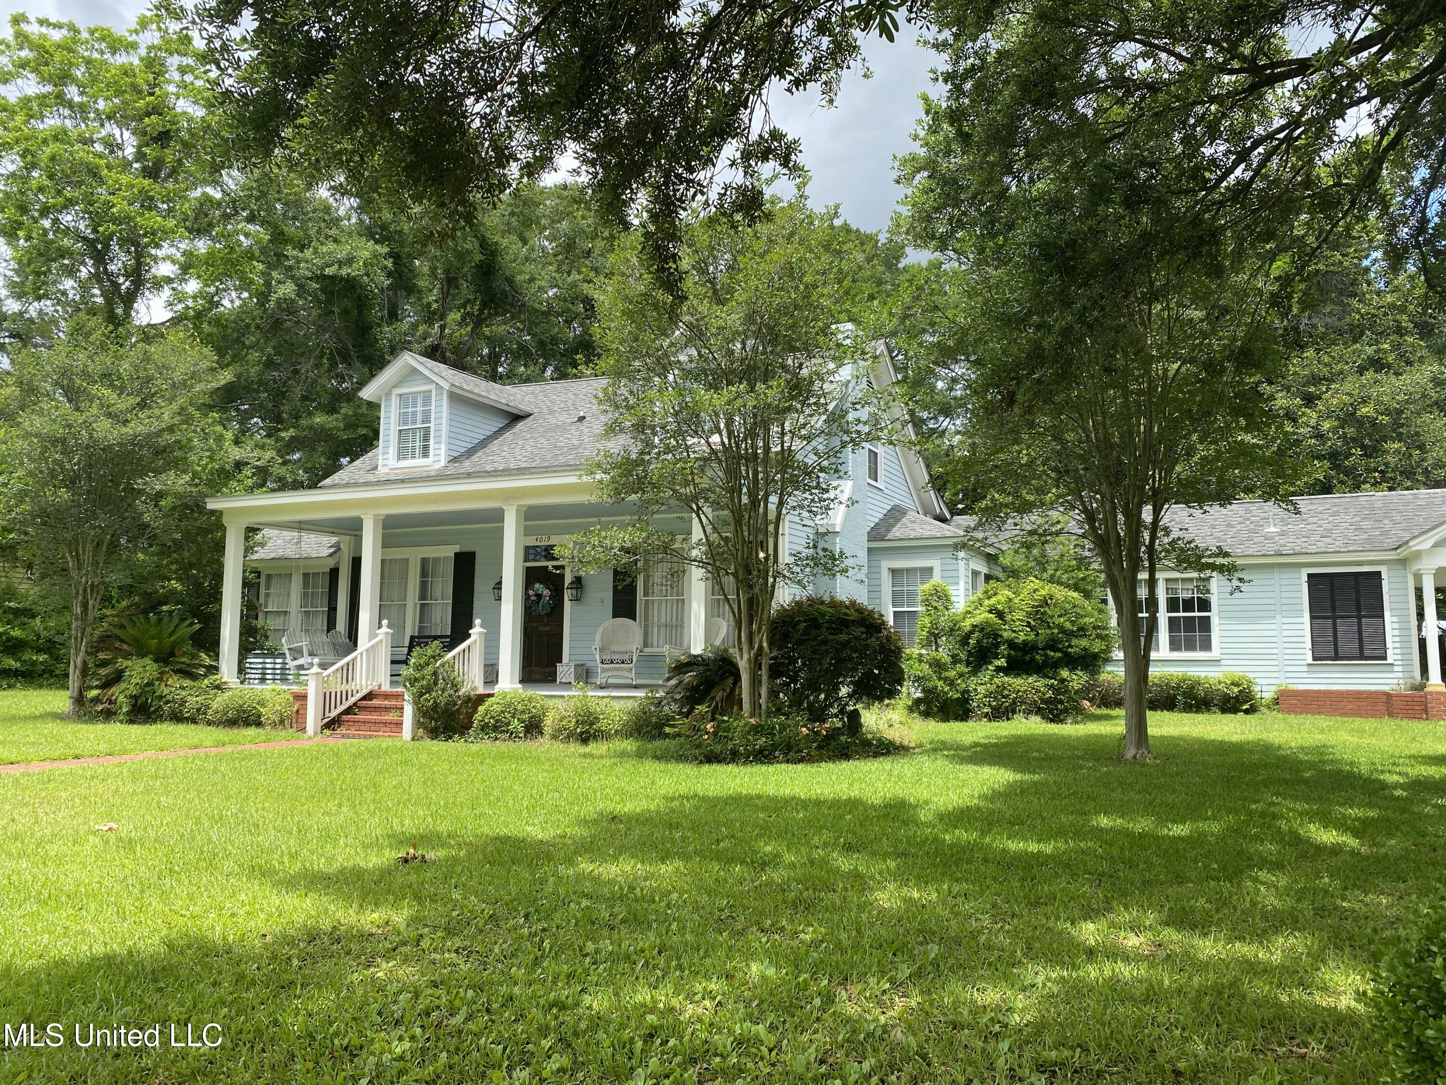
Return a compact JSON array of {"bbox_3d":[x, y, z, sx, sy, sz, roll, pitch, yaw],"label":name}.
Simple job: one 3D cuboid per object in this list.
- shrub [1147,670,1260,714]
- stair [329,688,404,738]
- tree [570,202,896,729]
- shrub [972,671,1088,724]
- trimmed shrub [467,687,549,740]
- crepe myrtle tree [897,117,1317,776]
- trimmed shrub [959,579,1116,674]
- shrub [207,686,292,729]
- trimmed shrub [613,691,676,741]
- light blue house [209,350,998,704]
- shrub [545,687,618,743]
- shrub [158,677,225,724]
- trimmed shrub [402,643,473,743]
[{"bbox_3d":[9.127,2.815,20.516,1.950,0.750,0.950,-3,-6,25],"label":"shrub"},{"bbox_3d":[-4.799,2.562,16.188,1.750,0.650,1.200,-2,-6,24],"label":"stair"},{"bbox_3d":[0.199,-1.065,14.701,4.500,7.536,4.400,0,-5,0],"label":"tree"},{"bbox_3d":[5.332,2.667,18.841,1.900,0.840,1.250,-2,-6,24],"label":"shrub"},{"bbox_3d":[-3.082,2.458,15.605,1.150,0.675,0.950,-2,-6,24],"label":"trimmed shrub"},{"bbox_3d":[4.625,-1.602,13.400,4.800,8.349,4.700,-3,-6,25],"label":"crepe myrtle tree"},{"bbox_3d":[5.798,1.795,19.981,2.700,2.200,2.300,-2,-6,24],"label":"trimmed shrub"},{"bbox_3d":[-7.826,2.707,17.947,1.600,0.648,1.000,-2,-6,24],"label":"shrub"},{"bbox_3d":[-1.049,2.330,14.433,0.900,0.690,0.830,0,-5,0],"label":"trimmed shrub"},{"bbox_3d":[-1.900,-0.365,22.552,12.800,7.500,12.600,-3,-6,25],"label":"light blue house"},{"bbox_3d":[-1.944,2.351,14.807,0.980,0.720,0.880,-3,-6,25],"label":"shrub"},{"bbox_3d":[-9.244,2.719,18.788,1.200,0.730,1.000,-3,-6,25],"label":"shrub"},{"bbox_3d":[-4.068,2.081,15.363,1.000,1.360,0.950,-2,-6,24],"label":"trimmed shrub"}]

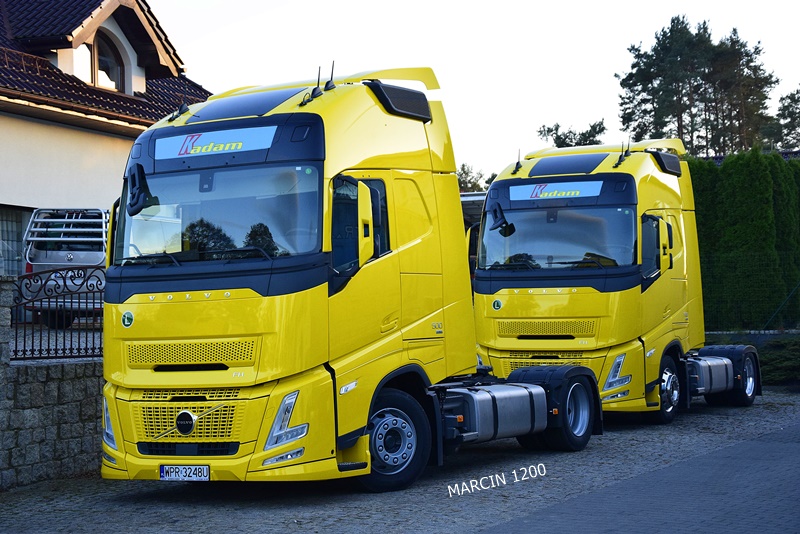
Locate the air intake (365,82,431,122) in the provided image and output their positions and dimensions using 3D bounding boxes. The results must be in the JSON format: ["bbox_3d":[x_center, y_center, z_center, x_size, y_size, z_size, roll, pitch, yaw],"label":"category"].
[{"bbox_3d":[-0.045,-1.552,13.173,0.350,0.330,0.850,-4,-3,30],"label":"air intake"}]

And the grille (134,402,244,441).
[{"bbox_3d":[-1.784,1.301,11.772,1.180,0.330,0.100,-4,-3,30],"label":"grille"}]

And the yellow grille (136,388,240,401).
[{"bbox_3d":[-1.787,1.077,11.831,1.150,0.110,0.060,-4,-3,30],"label":"yellow grille"}]

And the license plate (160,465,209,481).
[{"bbox_3d":[-1.798,1.723,11.702,0.525,0.120,0.020,-4,-6,30],"label":"license plate"}]

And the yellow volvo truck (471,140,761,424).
[{"bbox_3d":[3.310,0.203,20.813,2.700,3.980,6.200,-2,-3,29],"label":"yellow volvo truck"}]

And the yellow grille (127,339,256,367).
[{"bbox_3d":[-1.784,0.723,11.837,1.390,0.250,0.070,-4,-3,30],"label":"yellow grille"}]

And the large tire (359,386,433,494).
[{"bbox_3d":[-0.169,1.552,12.517,0.960,0.960,0.310,0,-3,-39],"label":"large tire"}]

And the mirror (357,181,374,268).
[{"bbox_3d":[-0.243,-0.357,11.732,0.200,0.750,0.200,-4,-3,30],"label":"mirror"}]

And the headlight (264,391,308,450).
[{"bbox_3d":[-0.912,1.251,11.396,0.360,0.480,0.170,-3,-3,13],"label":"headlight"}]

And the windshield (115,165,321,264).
[{"bbox_3d":[-1.678,-0.411,12.143,2.200,0.900,0.300,-4,-14,30],"label":"windshield"}]

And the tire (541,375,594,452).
[{"bbox_3d":[1.857,1.614,15.783,0.310,0.960,0.960,-4,-3,30],"label":"tire"}]

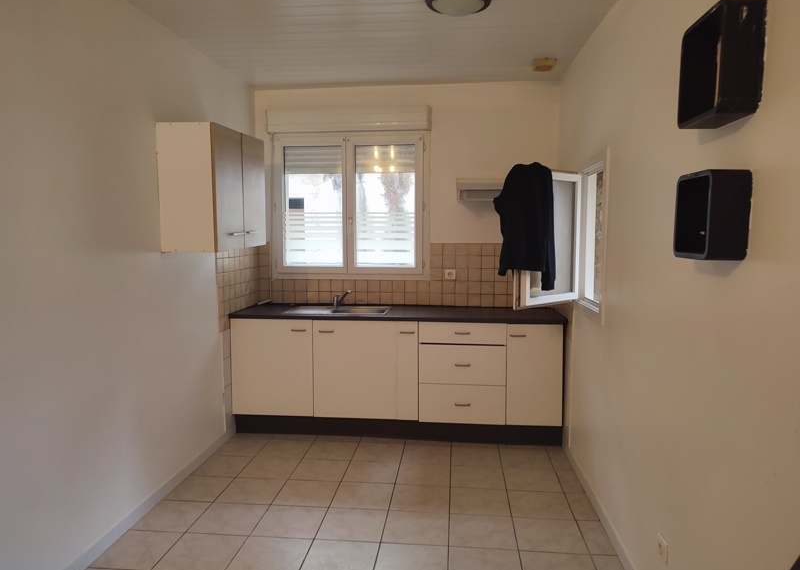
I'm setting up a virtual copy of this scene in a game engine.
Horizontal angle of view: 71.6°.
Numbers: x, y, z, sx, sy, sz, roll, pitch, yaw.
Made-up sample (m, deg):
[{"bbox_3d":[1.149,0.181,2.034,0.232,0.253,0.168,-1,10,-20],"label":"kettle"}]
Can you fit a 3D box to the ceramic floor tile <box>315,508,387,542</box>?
[{"bbox_3d":[-0.230,1.198,2.764,0.315,0.010,0.315,1,4,6],"label":"ceramic floor tile"}]

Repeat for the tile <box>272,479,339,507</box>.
[{"bbox_3d":[-0.527,1.202,3.187,0.322,0.010,0.322,1,4,6],"label":"tile"}]

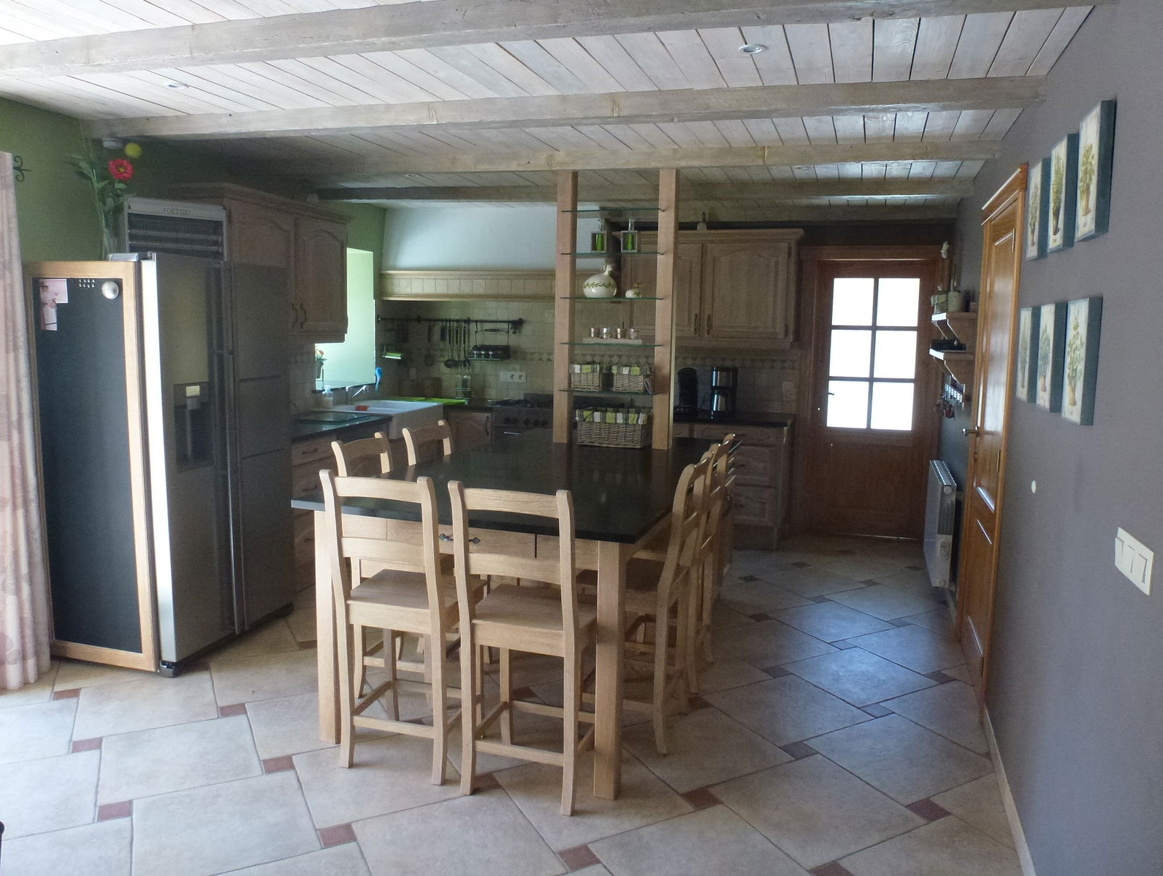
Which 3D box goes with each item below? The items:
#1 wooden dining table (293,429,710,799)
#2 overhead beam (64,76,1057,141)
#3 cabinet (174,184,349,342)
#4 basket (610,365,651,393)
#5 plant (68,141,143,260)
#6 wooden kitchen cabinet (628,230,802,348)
[{"bbox_3d":[-0.066,0.579,3.945,1.280,0.922,2.308,4,8,19],"label":"wooden dining table"},{"bbox_3d":[-0.367,-1.288,3.383,3.977,0.084,0.125,4,8,16],"label":"overhead beam"},{"bbox_3d":[-1.824,-0.968,5.005,0.340,0.810,1.380,2,8,10],"label":"cabinet"},{"bbox_3d":[0.268,-0.312,4.394,0.170,0.135,0.170,4,8,19],"label":"basket"},{"bbox_3d":[-2.076,-1.038,3.673,0.310,0.510,0.260,-3,9,-29],"label":"plant"},{"bbox_3d":[0.950,-1.108,6.331,1.330,0.820,0.380,3,8,15],"label":"wooden kitchen cabinet"}]

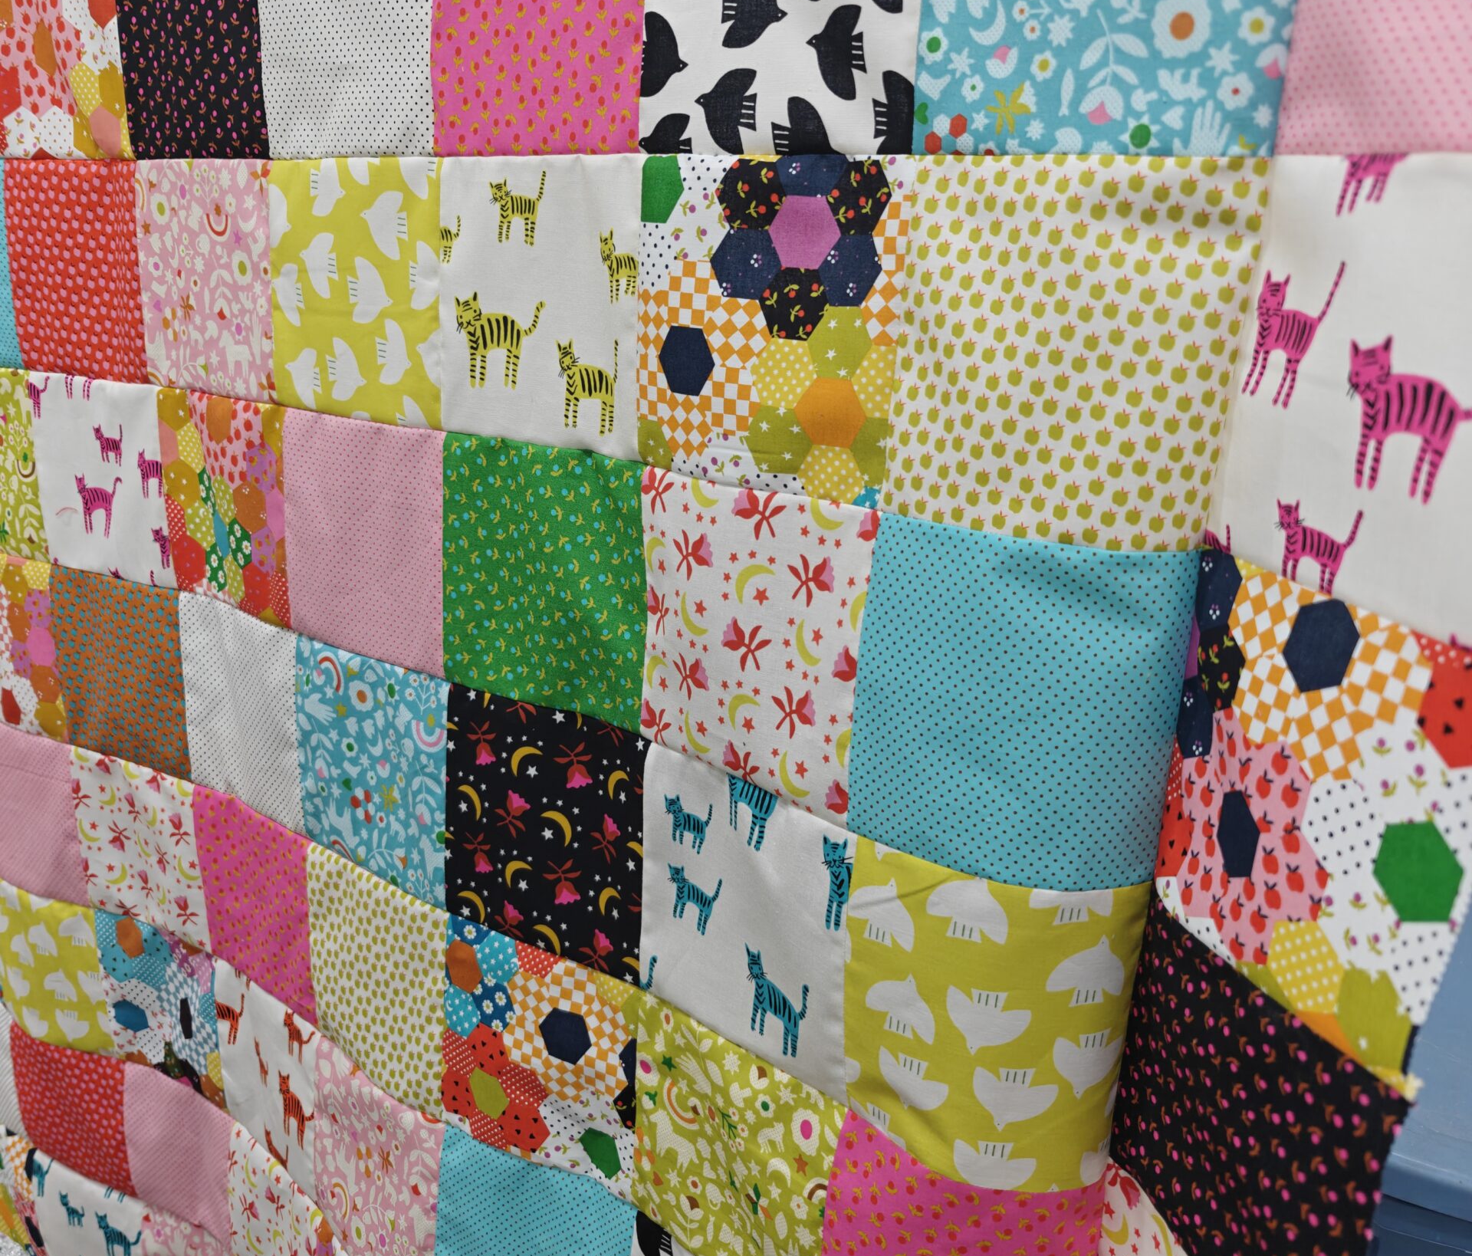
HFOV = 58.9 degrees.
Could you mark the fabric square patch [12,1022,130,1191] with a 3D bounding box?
[{"bbox_3d":[-0.473,0.342,0.930,0.115,0.119,0.014,15,22,22],"label":"fabric square patch"}]

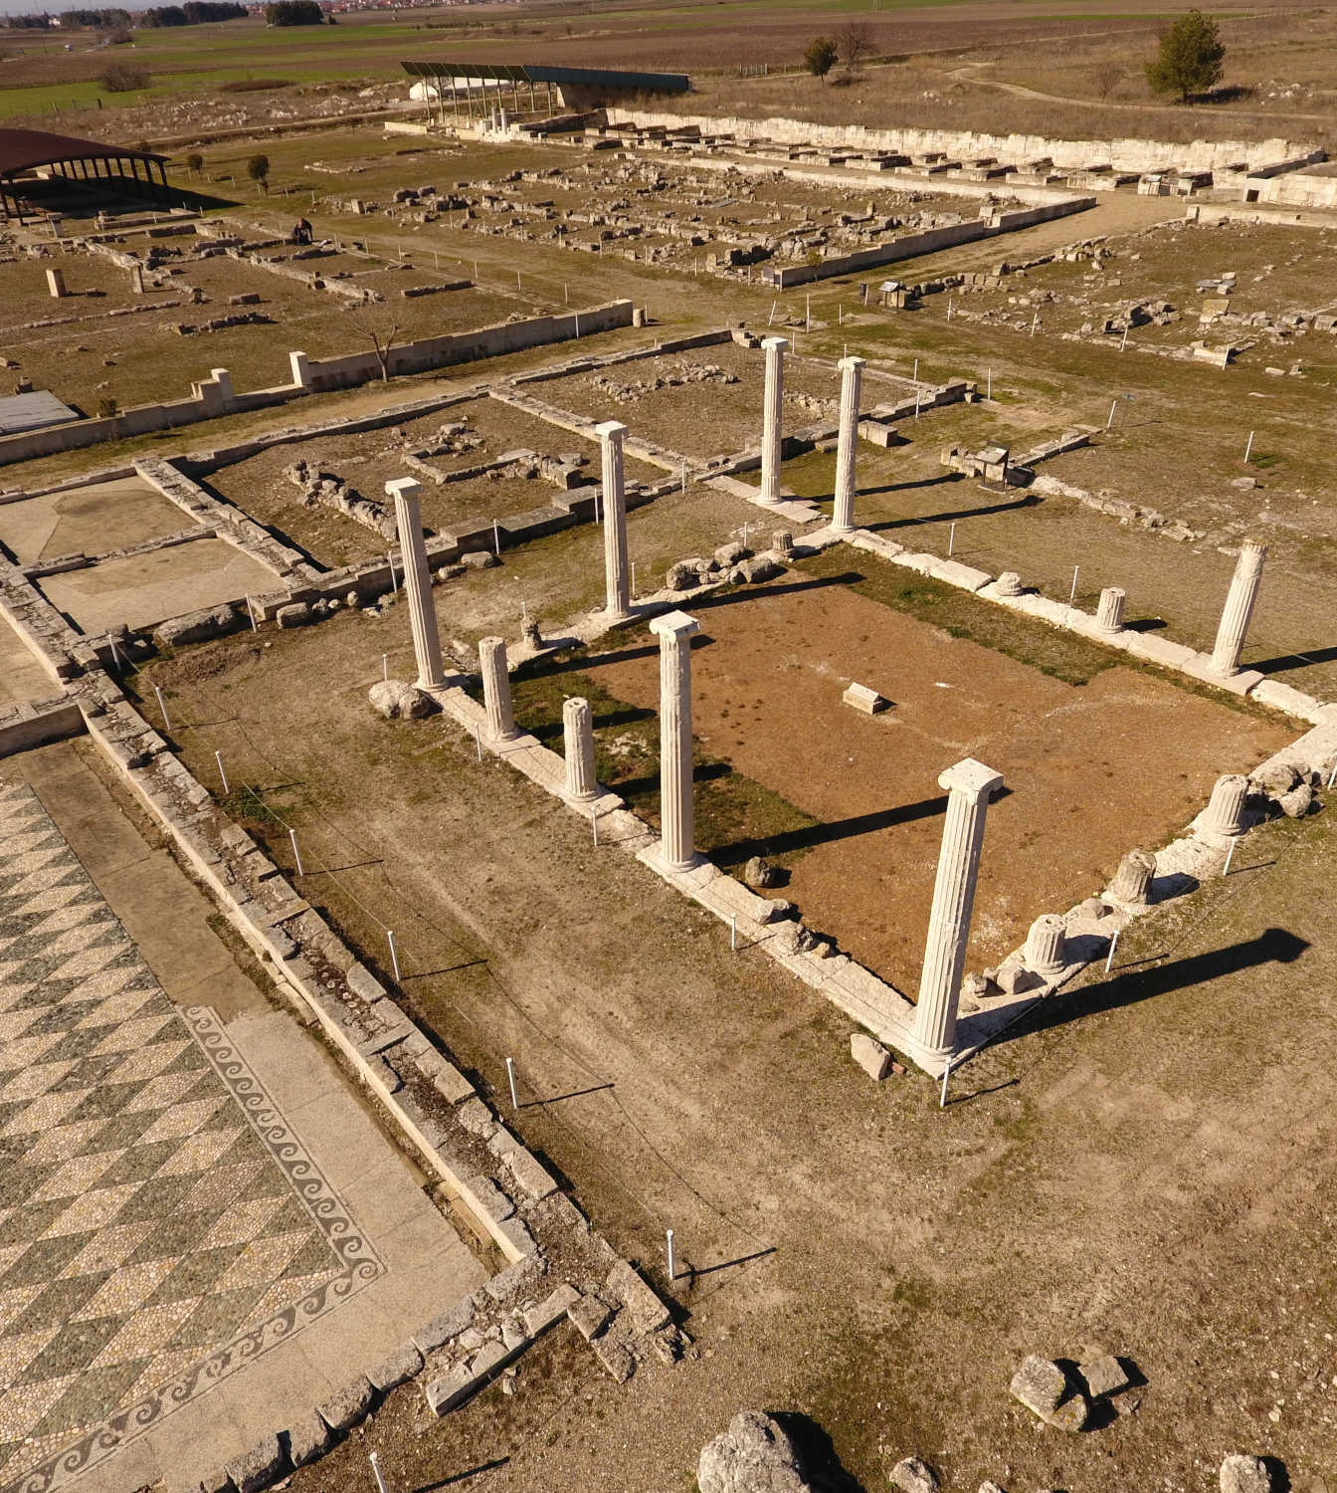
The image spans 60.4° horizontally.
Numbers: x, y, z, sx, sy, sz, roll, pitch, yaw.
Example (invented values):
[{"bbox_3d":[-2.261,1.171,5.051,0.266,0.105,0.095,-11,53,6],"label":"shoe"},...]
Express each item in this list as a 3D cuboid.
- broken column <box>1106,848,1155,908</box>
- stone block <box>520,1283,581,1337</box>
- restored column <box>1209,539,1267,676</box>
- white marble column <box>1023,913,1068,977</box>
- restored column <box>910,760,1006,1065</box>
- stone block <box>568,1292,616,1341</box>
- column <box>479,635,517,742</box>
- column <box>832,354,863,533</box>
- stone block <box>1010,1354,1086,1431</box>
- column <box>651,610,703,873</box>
[{"bbox_3d":[7.158,1.984,17.702,0.610,0.630,0.610,-1,33,1],"label":"broken column"},{"bbox_3d":[-1.259,6.088,12.364,0.600,0.240,0.310,-25,39,-32],"label":"stone block"},{"bbox_3d":[11.636,-2.788,23.340,0.580,2.820,0.580,-25,40,-32],"label":"restored column"},{"bbox_3d":[5.509,2.871,16.726,0.620,0.760,0.620,-1,33,1],"label":"white marble column"},{"bbox_3d":[3.536,2.232,14.368,0.580,4.470,0.580,-25,40,-32],"label":"restored column"},{"bbox_3d":[-0.799,5.969,11.973,0.340,0.190,0.400,-25,39,-32],"label":"stone block"},{"bbox_3d":[-3.210,-1.072,21.707,0.670,1.970,0.670,-1,33,1],"label":"column"},{"bbox_3d":[4.608,-7.608,29.460,0.640,4.220,0.640,-1,33,1],"label":"column"},{"bbox_3d":[3.672,6.295,11.105,0.500,0.280,0.680,-17,36,-22],"label":"stone block"},{"bbox_3d":[0.097,0.067,17.082,0.580,4.200,0.580,-25,39,-32],"label":"column"}]

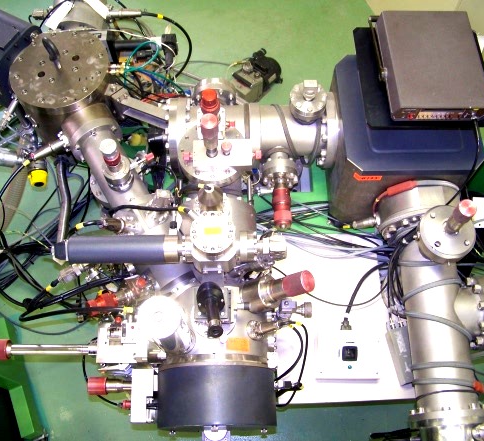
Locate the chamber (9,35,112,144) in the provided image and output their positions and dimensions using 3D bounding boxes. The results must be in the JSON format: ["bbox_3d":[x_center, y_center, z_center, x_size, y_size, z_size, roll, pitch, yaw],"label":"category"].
[{"bbox_3d":[-0.569,-0.421,1.864,0.305,0.250,0.305,0,64,0],"label":"chamber"}]

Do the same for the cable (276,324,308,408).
[{"bbox_3d":[0.133,0.386,1.481,0.085,0.080,0.215,0,64,0],"label":"cable"}]

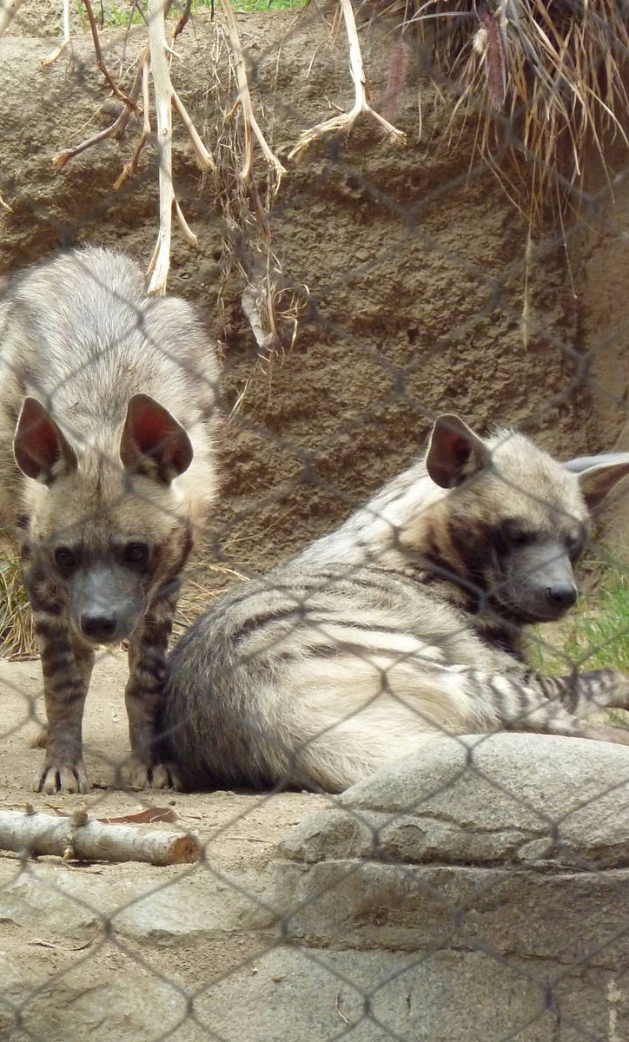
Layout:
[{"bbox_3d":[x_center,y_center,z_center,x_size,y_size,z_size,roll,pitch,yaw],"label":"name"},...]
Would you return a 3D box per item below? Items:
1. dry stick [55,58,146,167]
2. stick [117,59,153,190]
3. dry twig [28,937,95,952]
[{"bbox_3d":[-0.331,-0.627,9.800,0.141,0.165,0.060,0,5,0],"label":"dry stick"},{"bbox_3d":[-0.277,-0.612,9.800,0.055,0.200,0.050,0,5,0],"label":"stick"},{"bbox_3d":[-0.265,0.444,6.650,0.069,0.011,0.030,0,4,0],"label":"dry twig"}]

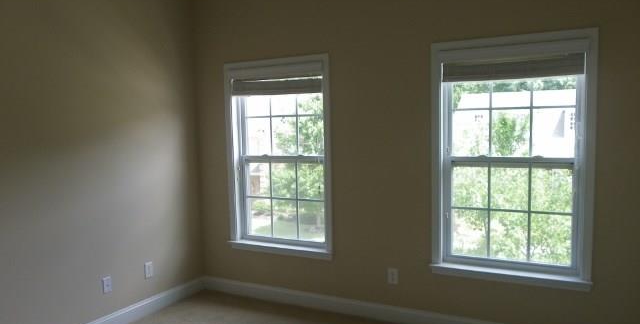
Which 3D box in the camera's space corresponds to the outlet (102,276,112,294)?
[{"bbox_3d":[-1.560,0.911,3.541,0.012,0.118,0.073,1,5,28],"label":"outlet"}]

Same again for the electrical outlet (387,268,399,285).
[{"bbox_3d":[0.544,0.858,3.583,0.073,0.118,0.012,1,5,28],"label":"electrical outlet"}]

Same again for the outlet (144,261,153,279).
[{"bbox_3d":[-1.377,0.878,3.886,0.012,0.118,0.073,1,5,28],"label":"outlet"}]

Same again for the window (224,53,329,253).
[{"bbox_3d":[-0.347,-0.034,4.008,1.030,1.610,0.120,1,5,28],"label":"window"}]

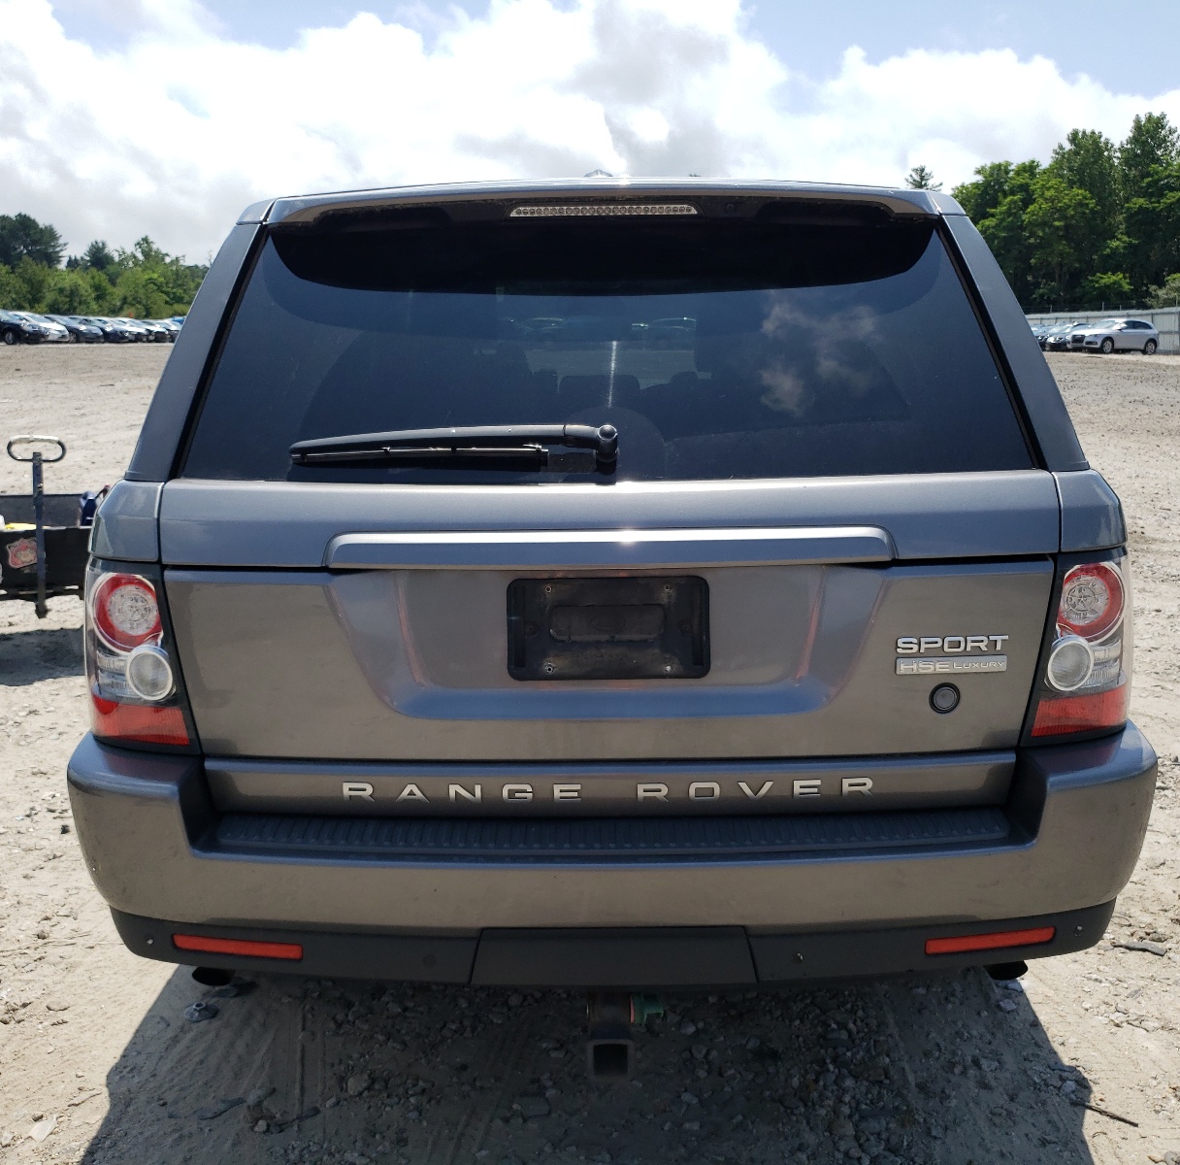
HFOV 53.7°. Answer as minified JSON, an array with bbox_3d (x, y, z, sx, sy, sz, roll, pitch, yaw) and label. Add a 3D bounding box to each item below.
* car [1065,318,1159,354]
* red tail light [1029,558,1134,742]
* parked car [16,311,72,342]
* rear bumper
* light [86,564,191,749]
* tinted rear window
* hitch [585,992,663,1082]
[{"bbox_3d":[25.300,-11.836,56.172,4.630,1.650,1.890,-6,14,-25],"label":"car"},{"bbox_3d":[0.810,0.100,1.971,0.235,0.320,0.200,-1,13,-4],"label":"red tail light"},{"bbox_3d":[-29.000,-13.012,59.600,4.500,1.510,1.770,1,13,5],"label":"parked car"},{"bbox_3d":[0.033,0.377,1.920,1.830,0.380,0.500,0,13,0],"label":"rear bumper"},{"bbox_3d":[-0.735,0.095,1.867,0.260,0.300,0.230,0,13,0],"label":"light"},{"bbox_3d":[0.030,-0.381,1.851,1.320,0.450,0.090,0,-15,0],"label":"tinted rear window"},{"bbox_3d":[0.052,0.662,1.815,0.115,0.130,0.190,0,13,0],"label":"hitch"}]

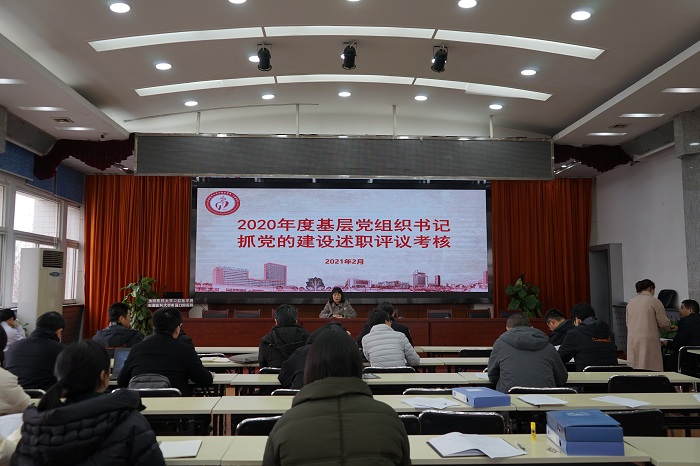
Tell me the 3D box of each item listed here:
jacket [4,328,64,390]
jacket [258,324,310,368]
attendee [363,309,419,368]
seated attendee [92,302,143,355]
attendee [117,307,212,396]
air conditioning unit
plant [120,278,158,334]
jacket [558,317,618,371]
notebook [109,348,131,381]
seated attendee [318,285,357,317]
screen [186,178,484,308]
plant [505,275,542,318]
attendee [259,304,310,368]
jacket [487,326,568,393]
[{"bbox_3d":[-2.143,1.017,4.043,0.560,0.680,0.450,-1,-5,6],"label":"jacket"},{"bbox_3d":[-0.546,1.118,5.021,0.490,0.660,0.440,0,-5,-2],"label":"jacket"},{"bbox_3d":[0.364,1.316,5.225,0.500,1.250,0.760,0,-5,-2],"label":"attendee"},{"bbox_3d":[-2.435,1.377,6.088,0.510,1.280,0.720,-1,-5,13],"label":"seated attendee"},{"bbox_3d":[-1.304,1.191,4.184,0.620,1.318,0.760,0,-5,4],"label":"attendee"},{"bbox_3d":[-3.737,1.153,7.033,0.280,1.886,0.540,0,-5,2],"label":"air conditioning unit"},{"bbox_3d":[-3.158,1.378,8.694,0.546,1.485,0.546,0,-5,-2],"label":"plant"},{"bbox_3d":[2.155,1.100,5.265,0.510,0.686,0.460,2,-5,-22],"label":"jacket"},{"bbox_3d":[-1.647,1.000,4.395,0.330,0.220,0.250,1,-5,-10],"label":"notebook"},{"bbox_3d":[-0.168,1.384,8.006,0.540,1.260,0.720,0,-5,-2],"label":"seated attendee"},{"bbox_3d":[-0.137,0.159,10.699,5.439,2.243,0.150,0,-5,-2],"label":"screen"},{"bbox_3d":[2.646,1.383,8.972,0.520,1.460,0.520,0,-5,-2],"label":"plant"},{"bbox_3d":[-0.556,1.284,5.136,0.500,1.290,0.740,0,-5,-2],"label":"attendee"},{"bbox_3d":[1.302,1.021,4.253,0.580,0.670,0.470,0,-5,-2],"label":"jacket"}]

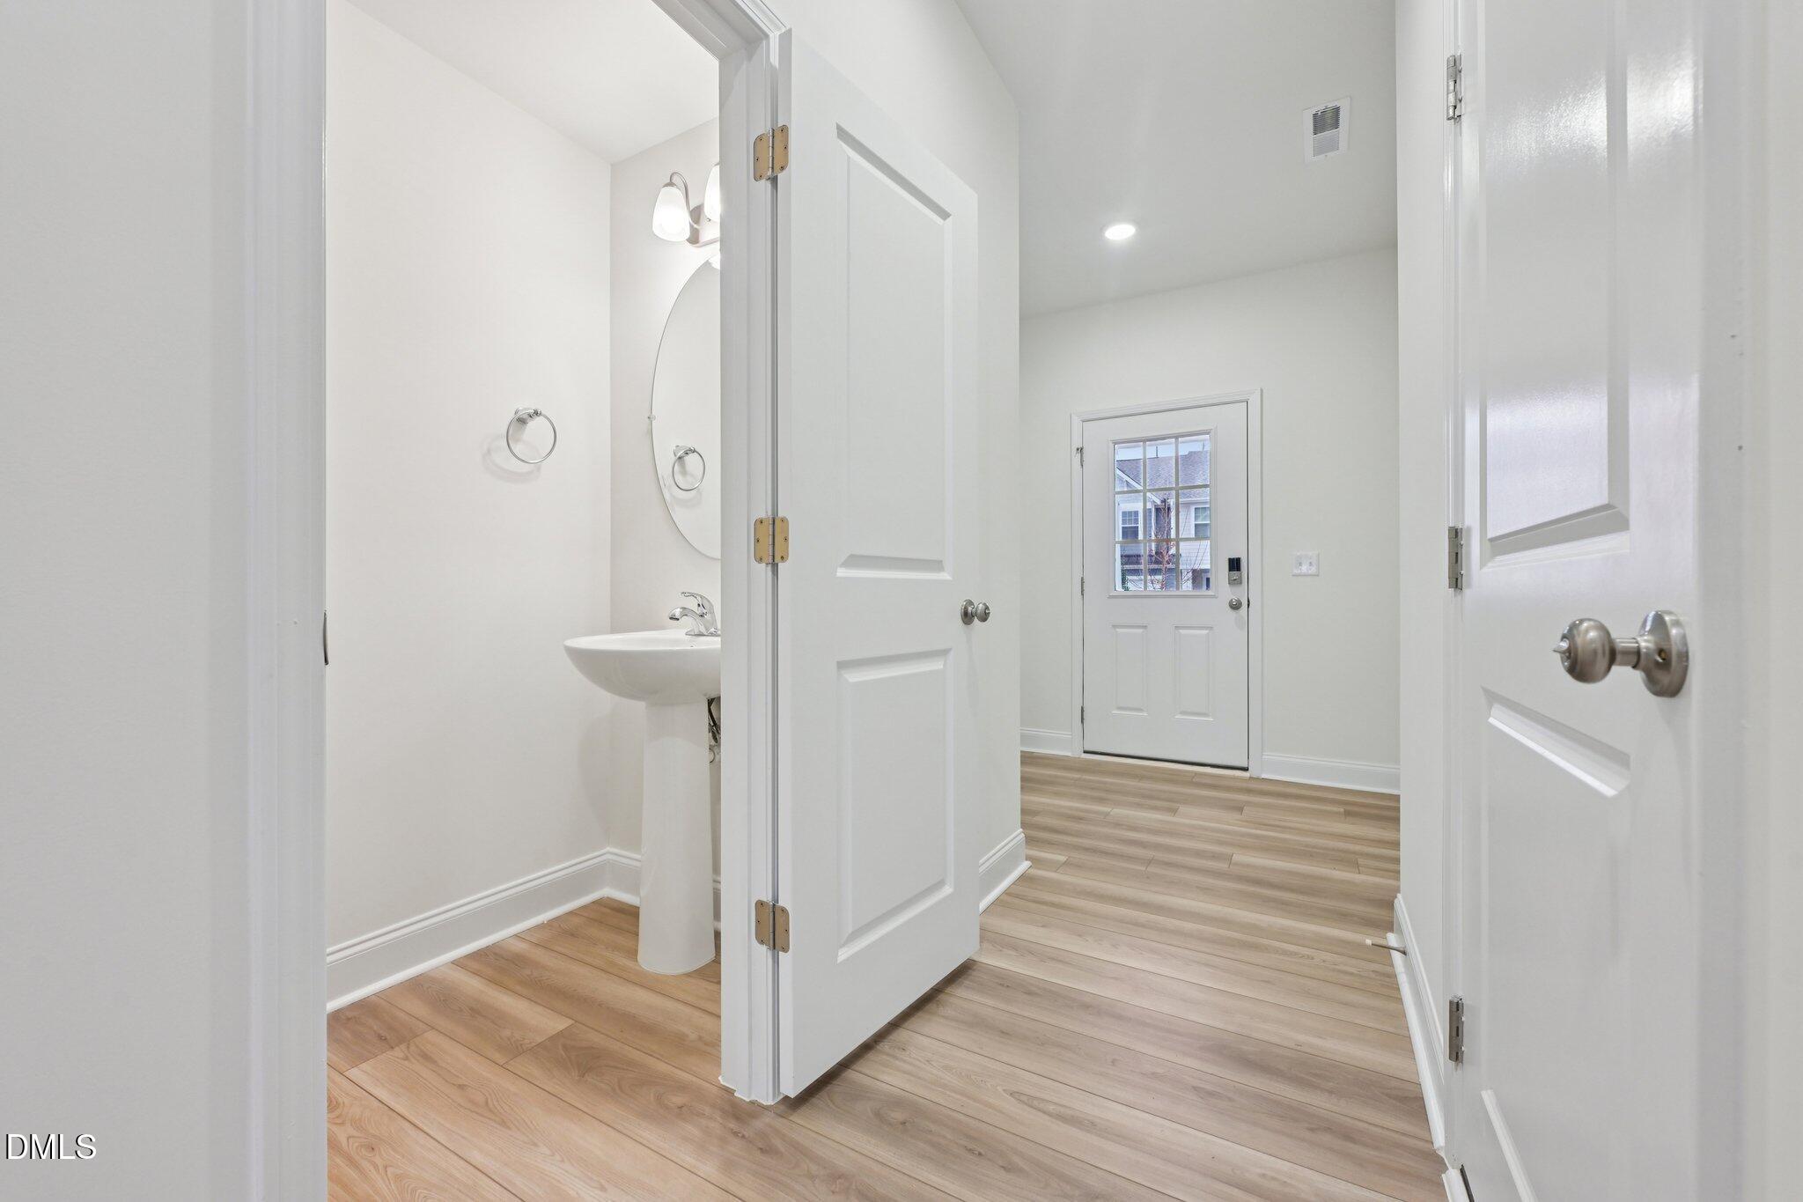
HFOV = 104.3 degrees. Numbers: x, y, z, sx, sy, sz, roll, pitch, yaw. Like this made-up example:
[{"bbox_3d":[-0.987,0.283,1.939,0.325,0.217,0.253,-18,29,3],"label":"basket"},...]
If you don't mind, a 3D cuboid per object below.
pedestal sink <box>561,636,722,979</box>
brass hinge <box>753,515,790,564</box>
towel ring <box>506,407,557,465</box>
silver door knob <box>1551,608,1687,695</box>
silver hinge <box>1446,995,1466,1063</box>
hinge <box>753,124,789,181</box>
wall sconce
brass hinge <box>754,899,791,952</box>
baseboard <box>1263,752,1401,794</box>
[{"bbox_3d":[-0.650,0.529,1.859,0.560,0.864,0.490,0,1,30],"label":"pedestal sink"},{"bbox_3d":[-0.250,-0.117,1.349,0.088,0.090,0.014,0,1,33],"label":"brass hinge"},{"bbox_3d":[-1.085,-0.481,2.048,0.070,0.165,0.155,0,1,30],"label":"towel ring"},{"bbox_3d":[0.536,0.039,0.532,0.066,0.065,0.065,0,1,29],"label":"silver door knob"},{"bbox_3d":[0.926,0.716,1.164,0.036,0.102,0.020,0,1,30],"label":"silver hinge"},{"bbox_3d":[-0.249,-0.857,1.343,0.088,0.090,0.014,0,1,33],"label":"hinge"},{"bbox_3d":[-0.569,-1.144,1.978,0.335,0.190,0.180,0,1,30],"label":"wall sconce"},{"bbox_3d":[-0.250,0.627,1.355,0.088,0.090,0.014,0,1,33],"label":"brass hinge"},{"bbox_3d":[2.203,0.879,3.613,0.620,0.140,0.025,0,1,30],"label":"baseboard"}]

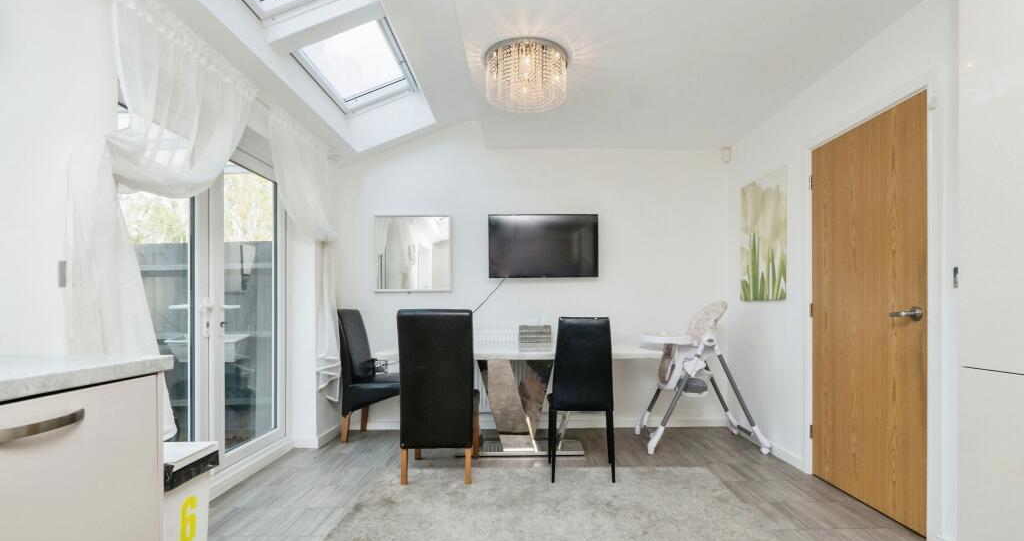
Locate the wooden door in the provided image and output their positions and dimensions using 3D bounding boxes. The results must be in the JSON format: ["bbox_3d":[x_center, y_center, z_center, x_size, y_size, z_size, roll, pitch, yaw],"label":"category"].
[{"bbox_3d":[1.852,0.227,2.246,0.050,1.985,0.735,0,-3,0],"label":"wooden door"}]

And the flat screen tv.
[{"bbox_3d":[0.265,-0.203,3.605,0.925,0.535,0.070,0,-3,0],"label":"flat screen tv"}]

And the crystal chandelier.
[{"bbox_3d":[0.082,-1.076,2.375,0.460,0.210,0.460,0,-3,0],"label":"crystal chandelier"}]

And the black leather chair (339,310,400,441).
[{"bbox_3d":[-1.030,0.800,3.410,0.570,1.020,0.440,0,-3,7],"label":"black leather chair"}]

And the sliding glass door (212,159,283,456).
[{"bbox_3d":[-1.640,0.217,2.670,0.070,1.890,0.760,0,-3,0],"label":"sliding glass door"}]

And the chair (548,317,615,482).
[{"bbox_3d":[0.440,0.772,2.675,0.420,0.975,0.510,0,-3,4],"label":"chair"}]

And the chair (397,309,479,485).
[{"bbox_3d":[-0.437,0.748,2.695,0.440,1.020,0.570,0,-3,1],"label":"chair"}]

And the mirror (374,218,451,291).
[{"bbox_3d":[-0.849,-0.137,3.665,0.656,0.656,0.030,0,-3,0],"label":"mirror"}]

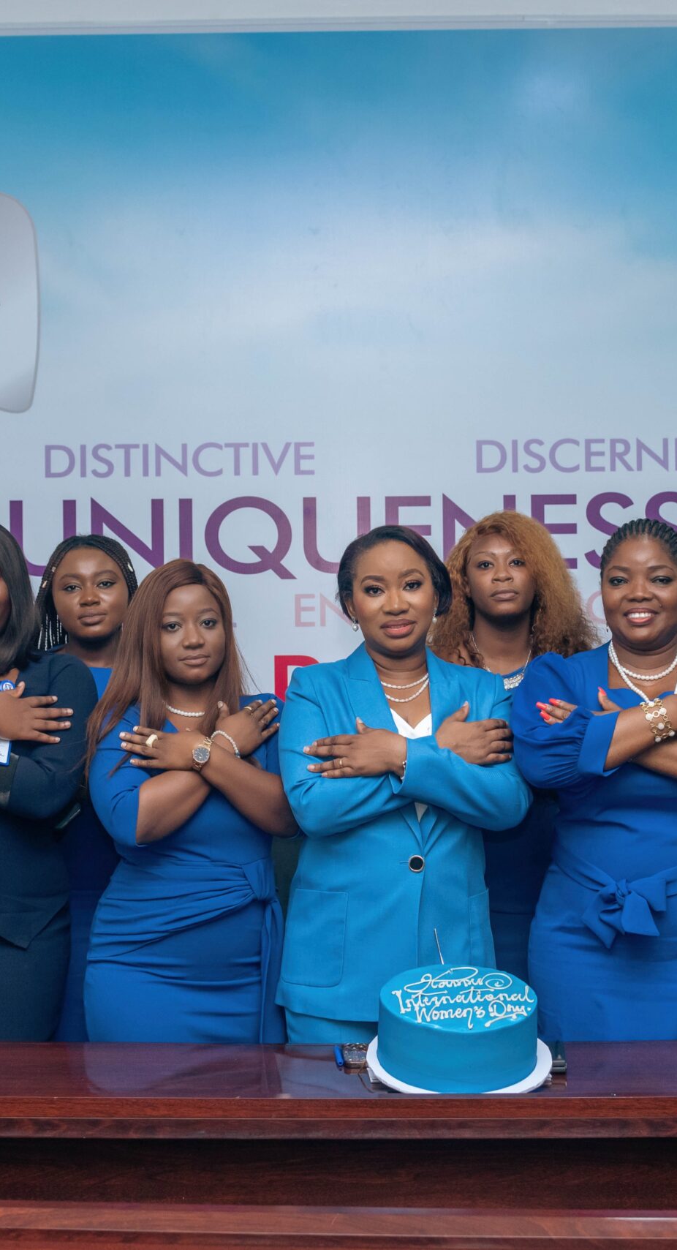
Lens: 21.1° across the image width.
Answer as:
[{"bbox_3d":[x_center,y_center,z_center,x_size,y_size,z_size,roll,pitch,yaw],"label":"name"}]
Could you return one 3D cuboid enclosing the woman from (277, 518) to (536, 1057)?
[{"bbox_3d":[0.123,0.645,3.360,0.470,1.659,0.360,0,0,-10],"label":"woman"}]

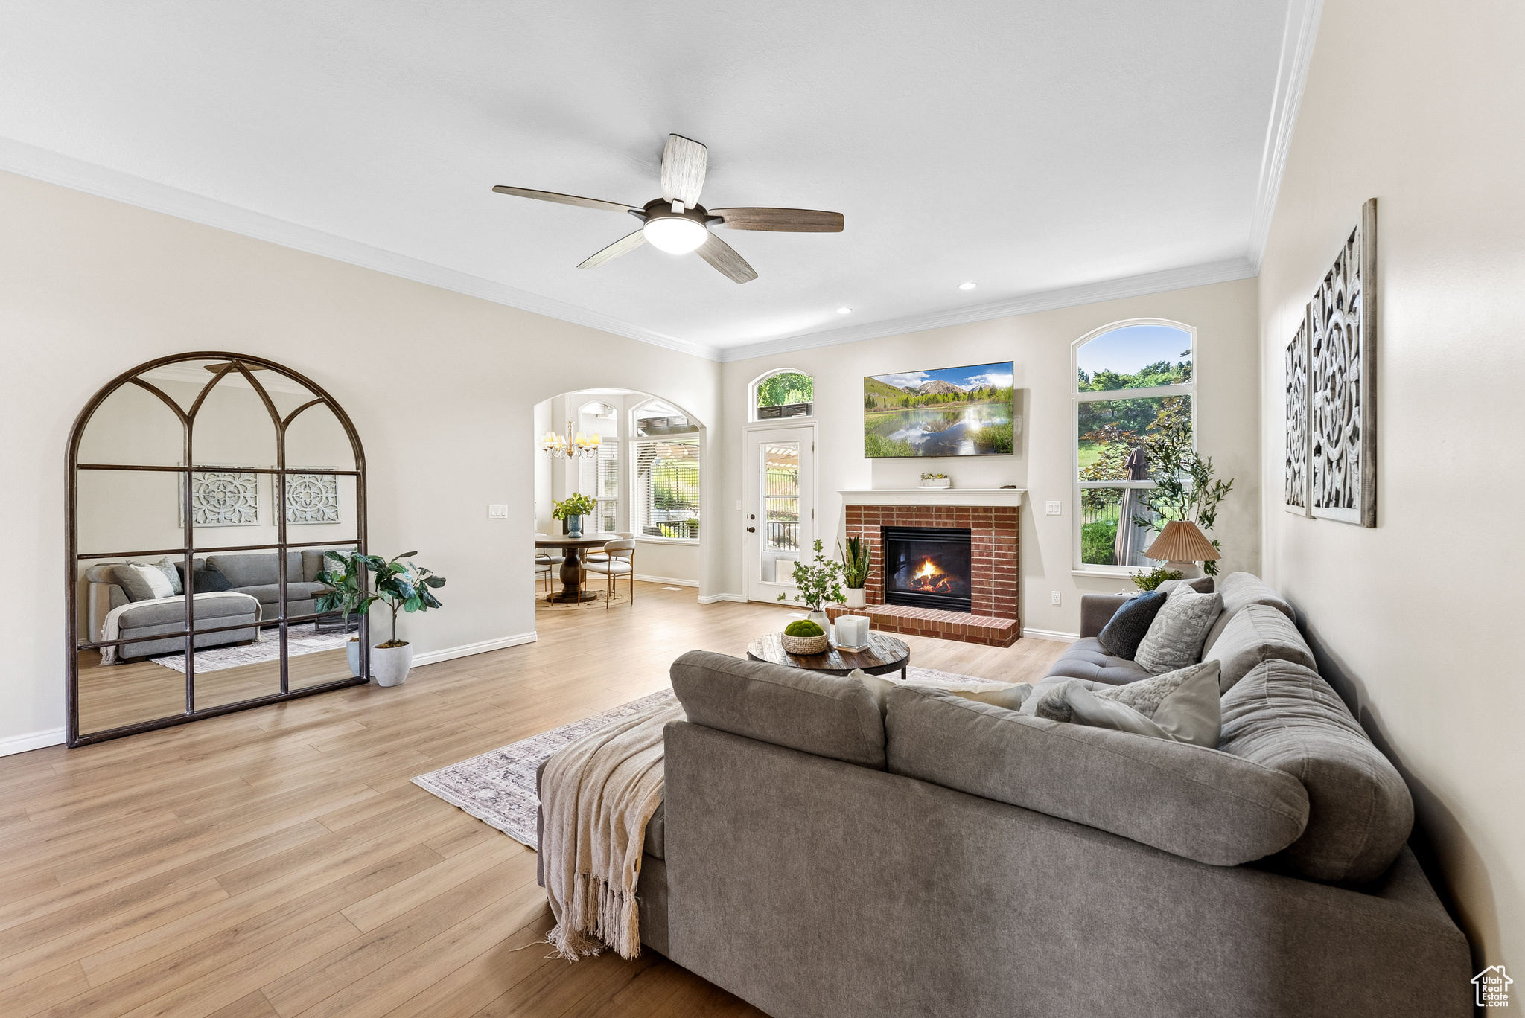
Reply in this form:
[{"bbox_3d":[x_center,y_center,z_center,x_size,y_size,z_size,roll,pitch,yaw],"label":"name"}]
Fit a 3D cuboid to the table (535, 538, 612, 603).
[{"bbox_3d":[-2.415,0.752,7.523,1.310,0.770,1.310,0,1,34],"label":"table"}]

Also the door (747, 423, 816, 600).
[{"bbox_3d":[0.204,0.088,6.820,0.915,2.030,0.080,1,1,37],"label":"door"}]

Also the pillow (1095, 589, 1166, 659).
[{"bbox_3d":[1.883,0.573,3.002,0.150,0.410,0.440,33,5,5],"label":"pillow"}]

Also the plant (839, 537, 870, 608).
[{"bbox_3d":[0.895,0.612,5.750,0.290,0.690,0.280,0,1,0],"label":"plant"}]

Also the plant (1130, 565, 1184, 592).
[{"bbox_3d":[2.356,0.440,3.550,0.320,0.240,0.300,0,1,34],"label":"plant"}]

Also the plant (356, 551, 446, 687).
[{"bbox_3d":[-2.507,0.748,4.066,0.580,0.910,0.600,0,1,37],"label":"plant"}]

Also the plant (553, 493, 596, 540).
[{"bbox_3d":[-2.310,0.088,7.300,0.520,0.565,0.500,1,1,37],"label":"plant"}]

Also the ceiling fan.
[{"bbox_3d":[-0.489,-1.585,3.331,1.740,0.480,1.740,0,1,27],"label":"ceiling fan"}]

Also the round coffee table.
[{"bbox_3d":[0.377,0.999,3.422,0.920,0.405,0.920,0,1,0],"label":"round coffee table"}]

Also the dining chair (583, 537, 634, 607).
[{"bbox_3d":[-1.810,0.758,7.038,0.550,0.770,0.560,1,1,39],"label":"dining chair"}]

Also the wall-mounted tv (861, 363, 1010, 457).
[{"bbox_3d":[1.633,-0.909,5.644,1.420,0.820,0.070,0,6,33],"label":"wall-mounted tv"}]

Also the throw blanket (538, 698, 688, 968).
[{"bbox_3d":[-0.278,0.979,2.007,0.480,0.500,0.900,0,1,37],"label":"throw blanket"}]

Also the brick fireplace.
[{"bbox_3d":[1.475,0.527,5.582,1.720,1.250,0.460,0,1,34],"label":"brick fireplace"}]

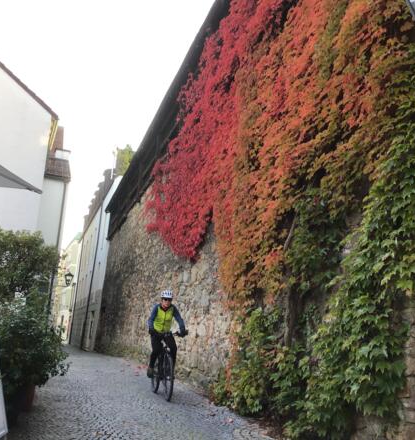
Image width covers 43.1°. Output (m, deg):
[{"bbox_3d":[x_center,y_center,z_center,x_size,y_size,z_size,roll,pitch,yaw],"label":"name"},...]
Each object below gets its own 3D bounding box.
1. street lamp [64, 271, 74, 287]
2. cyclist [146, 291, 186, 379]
[{"bbox_3d":[-6.433,2.750,24.500,0.440,0.700,0.440,7,-13,-16],"label":"street lamp"},{"bbox_3d":[-0.647,1.814,8.400,0.620,1.400,0.850,7,-12,-15],"label":"cyclist"}]

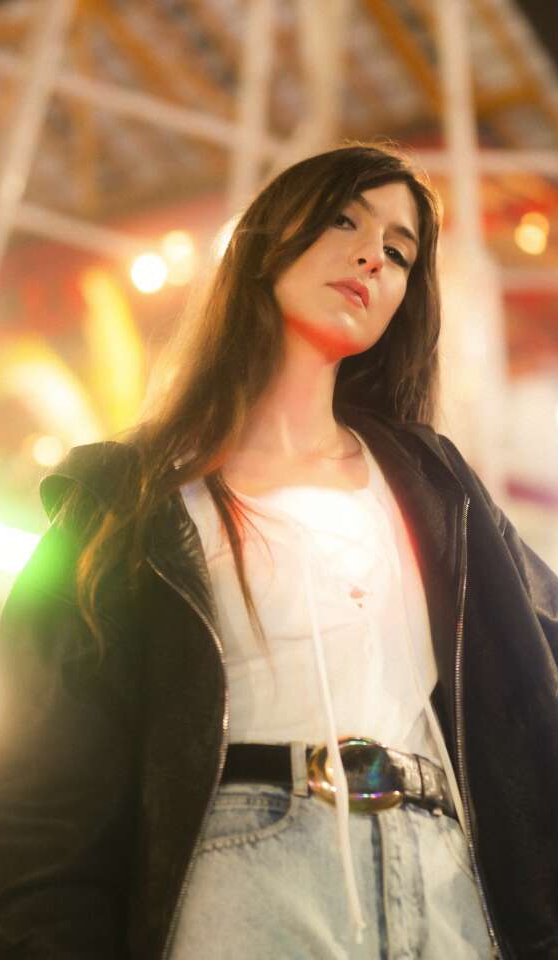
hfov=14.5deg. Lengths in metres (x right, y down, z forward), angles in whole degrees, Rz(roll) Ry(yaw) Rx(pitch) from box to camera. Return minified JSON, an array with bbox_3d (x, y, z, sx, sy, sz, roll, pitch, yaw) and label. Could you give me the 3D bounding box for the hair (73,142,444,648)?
[{"bbox_3d":[-0.025,-0.083,2.090,0.345,0.480,0.260,2,-13,-23],"label":"hair"}]

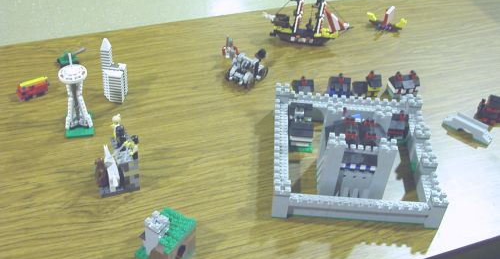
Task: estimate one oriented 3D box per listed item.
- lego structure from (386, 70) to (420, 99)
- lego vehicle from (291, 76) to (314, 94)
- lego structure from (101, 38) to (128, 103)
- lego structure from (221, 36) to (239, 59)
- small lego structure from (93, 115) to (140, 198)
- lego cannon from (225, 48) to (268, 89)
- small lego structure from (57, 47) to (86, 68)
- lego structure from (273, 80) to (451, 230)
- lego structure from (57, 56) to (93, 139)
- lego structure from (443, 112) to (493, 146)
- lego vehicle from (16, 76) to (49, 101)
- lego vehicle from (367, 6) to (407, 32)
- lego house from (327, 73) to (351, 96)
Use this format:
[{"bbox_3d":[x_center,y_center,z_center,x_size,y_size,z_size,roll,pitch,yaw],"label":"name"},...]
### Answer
[{"bbox_3d":[0.312,-0.097,1.258,0.052,0.055,0.039,-6,43,-12],"label":"lego structure"},{"bbox_3d":[0.103,-0.083,1.225,0.042,0.052,0.037,-1,42,-7],"label":"lego vehicle"},{"bbox_3d":[-0.258,-0.113,1.171,0.043,0.124,0.040,4,42,-1],"label":"lego structure"},{"bbox_3d":[-0.041,-0.172,1.317,0.034,0.046,0.022,4,42,-1],"label":"lego structure"},{"bbox_3d":[-0.219,0.040,1.005,0.066,0.122,0.060,-10,44,-16],"label":"small lego structure"},{"bbox_3d":[-0.010,-0.122,1.258,0.061,0.052,0.062,23,45,19],"label":"lego cannon"},{"bbox_3d":[-0.364,-0.150,1.270,0.058,0.031,0.034,-23,49,-28],"label":"small lego structure"},{"bbox_3d":[0.180,0.019,1.073,0.273,0.118,0.273,4,42,-1],"label":"lego structure"},{"bbox_3d":[-0.304,-0.068,1.090,0.050,0.158,0.066,-4,43,-10],"label":"lego structure"},{"bbox_3d":[0.421,-0.002,1.190,0.095,0.028,0.031,30,47,25],"label":"lego structure"},{"bbox_3d":[-0.416,-0.077,1.186,0.054,0.030,0.019,-19,47,-24],"label":"lego vehicle"},{"bbox_3d":[0.321,-0.258,1.446,0.095,0.051,0.036,15,43,10],"label":"lego vehicle"},{"bbox_3d":[0.176,-0.086,1.237,0.047,0.055,0.043,4,42,-1],"label":"lego house"}]

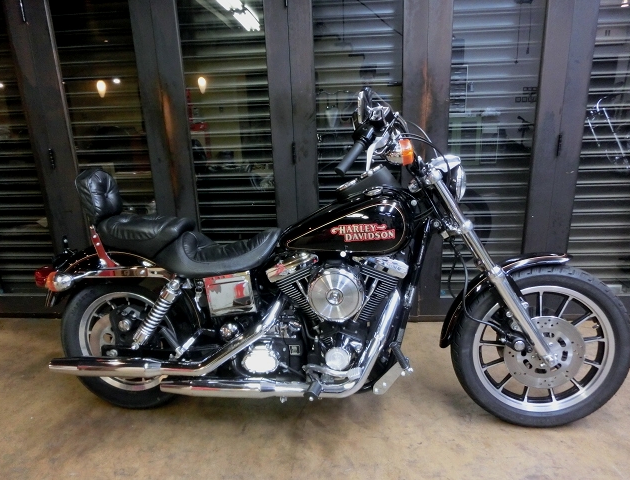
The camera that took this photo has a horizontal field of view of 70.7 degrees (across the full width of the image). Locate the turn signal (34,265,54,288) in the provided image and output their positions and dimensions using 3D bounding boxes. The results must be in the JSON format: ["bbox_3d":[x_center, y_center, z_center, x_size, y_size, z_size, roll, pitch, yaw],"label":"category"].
[{"bbox_3d":[-1.140,0.159,1.899,0.095,0.090,0.110,0,11,7],"label":"turn signal"}]

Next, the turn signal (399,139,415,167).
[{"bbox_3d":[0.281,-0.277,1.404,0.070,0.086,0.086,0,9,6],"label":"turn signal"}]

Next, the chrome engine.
[{"bbox_3d":[0.079,0.286,1.775,0.540,0.515,0.360,0,9,6],"label":"chrome engine"}]

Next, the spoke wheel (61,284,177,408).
[{"bbox_3d":[-0.790,0.427,1.926,0.640,0.640,0.134,0,9,6],"label":"spoke wheel"}]

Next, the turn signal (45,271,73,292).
[{"bbox_3d":[-0.979,0.161,1.707,0.094,0.082,0.080,0,11,7],"label":"turn signal"}]

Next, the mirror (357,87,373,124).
[{"bbox_3d":[0.148,-0.396,1.307,0.035,0.107,0.140,2,11,15],"label":"mirror"}]

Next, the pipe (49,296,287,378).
[{"bbox_3d":[-0.576,0.372,1.704,0.950,0.312,0.145,0,11,7],"label":"pipe"}]

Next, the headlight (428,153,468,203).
[{"bbox_3d":[0.506,-0.234,1.672,0.143,0.178,0.160,0,9,6],"label":"headlight"}]

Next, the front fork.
[{"bbox_3d":[0.644,0.100,1.712,0.130,0.860,0.235,-33,4,10],"label":"front fork"}]

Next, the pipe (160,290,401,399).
[{"bbox_3d":[-0.142,0.393,1.671,0.920,0.393,0.160,0,11,7],"label":"pipe"}]

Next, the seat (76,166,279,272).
[{"bbox_3d":[-0.546,-0.094,1.812,0.870,0.415,0.320,0,9,6],"label":"seat"}]

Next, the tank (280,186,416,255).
[{"bbox_3d":[0.114,-0.082,1.709,0.510,0.235,0.290,0,11,7],"label":"tank"}]

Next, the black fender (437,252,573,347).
[{"bbox_3d":[0.717,0.237,1.701,0.480,0.385,0.130,0,11,7],"label":"black fender"}]

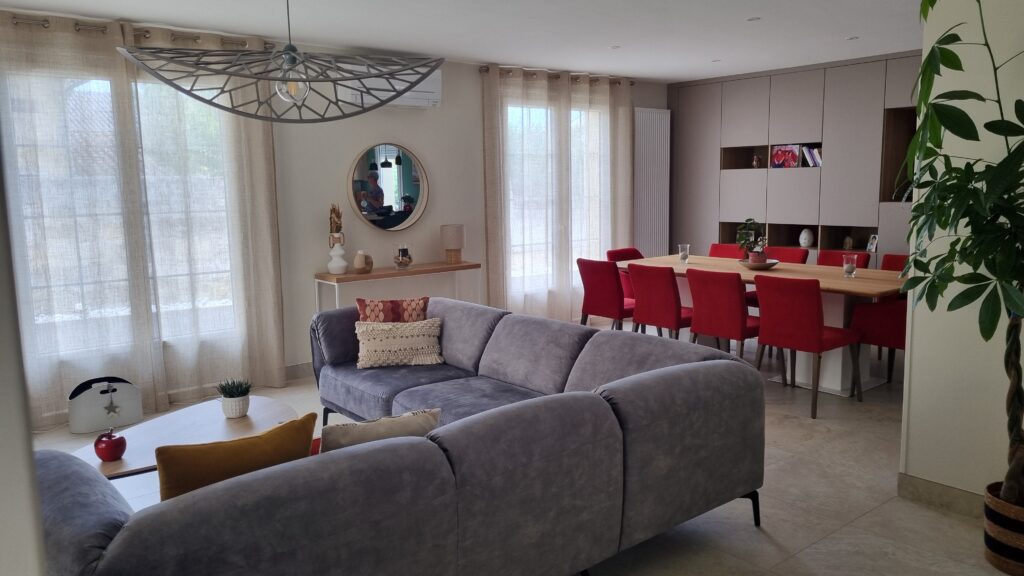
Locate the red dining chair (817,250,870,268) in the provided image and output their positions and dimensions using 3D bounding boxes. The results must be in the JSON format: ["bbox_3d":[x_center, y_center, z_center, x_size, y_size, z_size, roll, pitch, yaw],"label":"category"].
[{"bbox_3d":[2.541,0.160,6.262,0.620,0.870,0.445,-7,10,-40],"label":"red dining chair"}]

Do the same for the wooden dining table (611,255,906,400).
[{"bbox_3d":[1.948,0.238,6.153,1.270,0.765,2.550,-7,10,-40],"label":"wooden dining table"}]

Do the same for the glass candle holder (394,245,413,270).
[{"bbox_3d":[-0.893,-0.256,6.327,0.150,0.197,0.150,-1,8,0],"label":"glass candle holder"}]

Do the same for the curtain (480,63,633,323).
[{"bbox_3d":[0.505,-0.795,7.395,1.900,2.480,0.150,-7,10,-39],"label":"curtain"}]

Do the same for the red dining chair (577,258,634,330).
[{"bbox_3d":[0.907,0.181,6.320,0.620,0.870,0.445,-7,10,-40],"label":"red dining chair"}]

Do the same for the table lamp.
[{"bbox_3d":[-0.506,-0.378,6.651,0.210,0.340,0.210,-1,8,0],"label":"table lamp"}]

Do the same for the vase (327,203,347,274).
[{"bbox_3d":[-1.336,-0.378,5.887,0.150,0.550,0.150,-7,10,-39],"label":"vase"}]

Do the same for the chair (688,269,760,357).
[{"bbox_3d":[1.588,0.285,5.448,0.620,0.870,0.445,-7,10,-40],"label":"chair"}]

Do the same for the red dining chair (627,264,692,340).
[{"bbox_3d":[1.246,0.236,5.863,0.620,0.870,0.445,-7,10,-40],"label":"red dining chair"}]

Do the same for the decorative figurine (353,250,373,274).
[{"bbox_3d":[-1.143,-0.200,5.926,0.135,0.180,0.085,-7,10,-39],"label":"decorative figurine"}]

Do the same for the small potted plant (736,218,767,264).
[{"bbox_3d":[1.899,-0.342,6.087,0.225,0.370,0.225,-7,10,-39],"label":"small potted plant"}]

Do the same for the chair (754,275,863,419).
[{"bbox_3d":[1.945,0.332,5.046,0.620,0.870,0.445,-7,10,-40],"label":"chair"}]

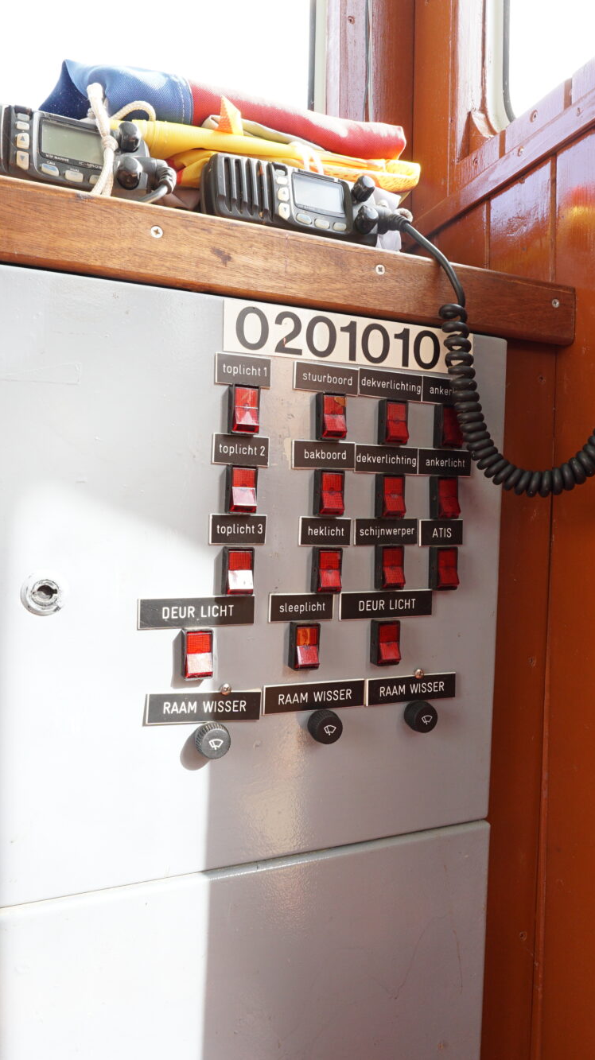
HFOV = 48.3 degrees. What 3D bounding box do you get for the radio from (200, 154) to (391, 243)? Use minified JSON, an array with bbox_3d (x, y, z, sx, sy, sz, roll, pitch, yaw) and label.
[{"bbox_3d":[-0.022,-0.263,0.606,0.155,0.068,0.138,1,-7,-23],"label":"radio"}]

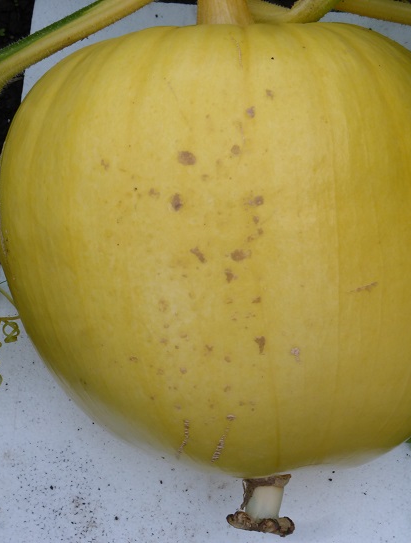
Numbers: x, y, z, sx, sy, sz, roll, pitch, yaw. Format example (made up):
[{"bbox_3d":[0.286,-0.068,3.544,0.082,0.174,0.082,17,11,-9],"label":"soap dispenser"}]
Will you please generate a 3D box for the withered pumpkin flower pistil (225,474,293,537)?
[{"bbox_3d":[0.045,0.186,1.170,0.054,0.049,0.049,7,99,0],"label":"withered pumpkin flower pistil"}]

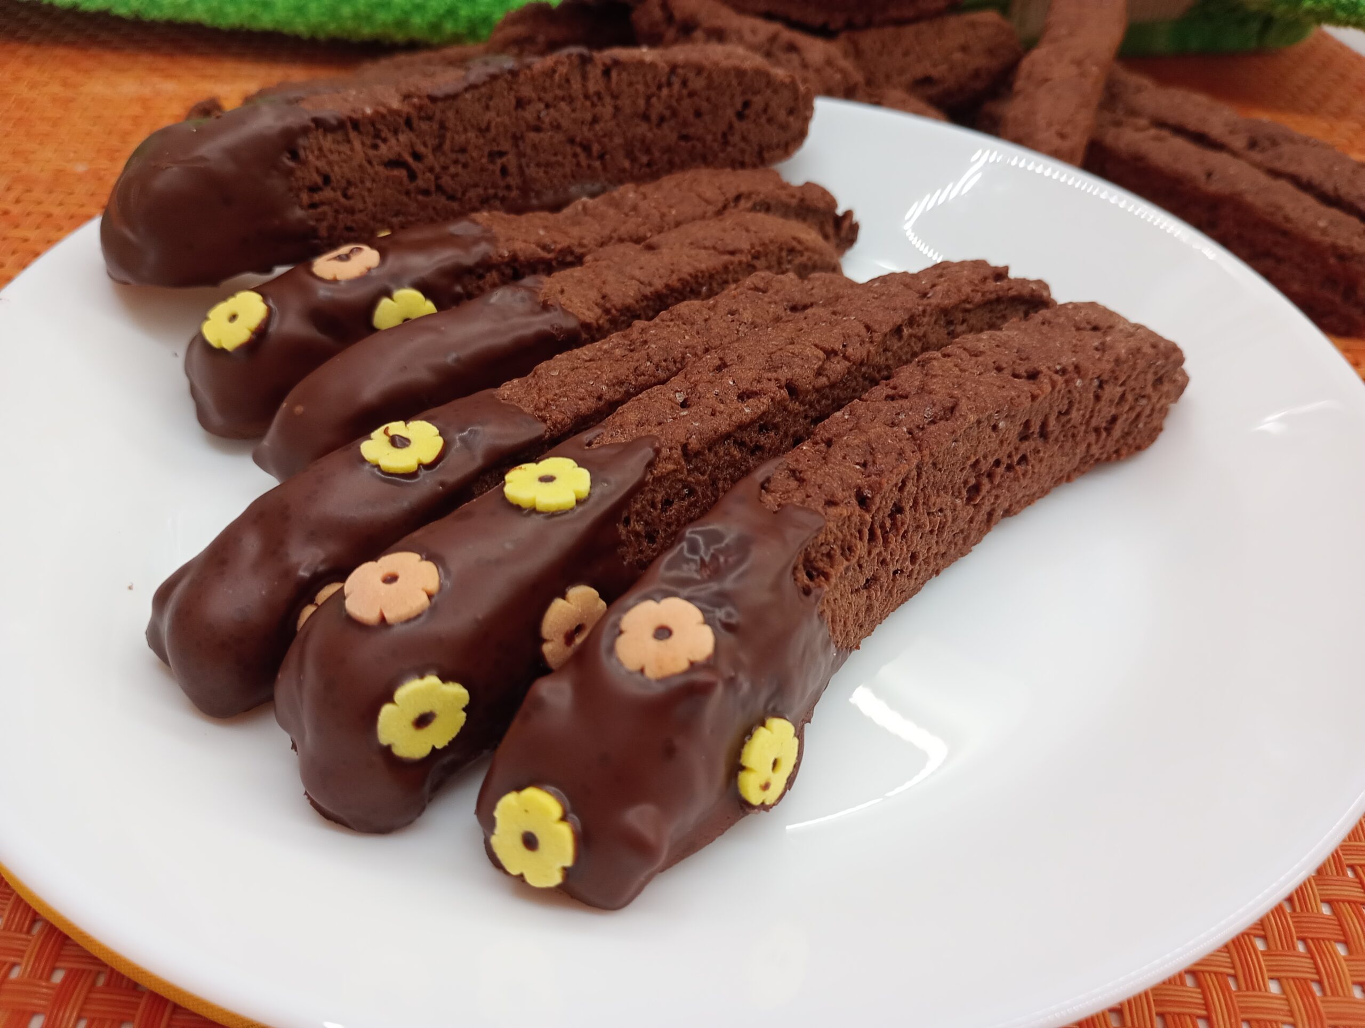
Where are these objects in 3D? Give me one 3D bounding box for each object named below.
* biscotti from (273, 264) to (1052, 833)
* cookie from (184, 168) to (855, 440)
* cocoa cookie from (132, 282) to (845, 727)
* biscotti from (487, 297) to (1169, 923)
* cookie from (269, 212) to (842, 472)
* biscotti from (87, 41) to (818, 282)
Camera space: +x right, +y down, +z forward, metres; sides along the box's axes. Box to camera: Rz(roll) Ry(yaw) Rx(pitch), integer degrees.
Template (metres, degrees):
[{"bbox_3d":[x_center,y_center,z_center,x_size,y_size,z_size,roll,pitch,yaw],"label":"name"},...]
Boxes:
[{"bbox_3d":[0.007,-0.005,0.151,0.120,0.028,0.018,-31,53,-31],"label":"biscotti"},{"bbox_3d":[-0.021,-0.040,0.191,0.115,0.024,0.016,-19,47,-22],"label":"cookie"},{"bbox_3d":[-0.017,-0.008,0.155,0.105,0.025,0.016,-27,51,-29],"label":"cocoa cookie"},{"bbox_3d":[0.029,0.001,0.146,0.020,0.026,0.118,35,52,30],"label":"biscotti"},{"bbox_3d":[-0.018,-0.029,0.180,0.098,0.023,0.016,-19,47,-22],"label":"cookie"},{"bbox_3d":[-0.035,-0.069,0.205,0.128,0.026,0.018,-16,46,-20],"label":"biscotti"}]

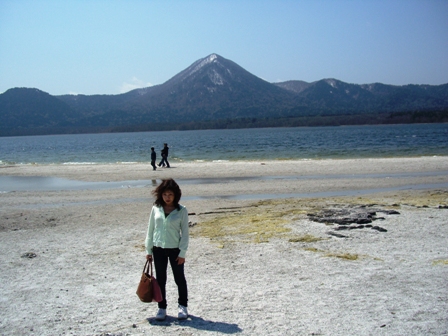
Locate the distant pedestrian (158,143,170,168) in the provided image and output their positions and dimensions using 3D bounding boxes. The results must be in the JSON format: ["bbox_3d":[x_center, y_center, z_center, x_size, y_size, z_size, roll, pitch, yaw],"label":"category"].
[{"bbox_3d":[-4.219,-0.860,34.875,0.800,1.740,0.500,-2,4,0],"label":"distant pedestrian"}]

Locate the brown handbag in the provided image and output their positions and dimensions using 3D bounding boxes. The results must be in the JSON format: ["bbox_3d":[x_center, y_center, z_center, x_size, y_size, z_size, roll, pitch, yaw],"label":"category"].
[{"bbox_3d":[-0.853,1.293,5.629,0.170,0.440,0.360,-4,5,-30],"label":"brown handbag"}]

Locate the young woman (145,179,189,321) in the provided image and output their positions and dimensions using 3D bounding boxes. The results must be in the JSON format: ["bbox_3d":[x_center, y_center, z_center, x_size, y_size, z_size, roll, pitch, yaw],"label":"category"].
[{"bbox_3d":[-0.644,0.933,5.609,0.500,1.600,0.360,-1,4,5],"label":"young woman"}]

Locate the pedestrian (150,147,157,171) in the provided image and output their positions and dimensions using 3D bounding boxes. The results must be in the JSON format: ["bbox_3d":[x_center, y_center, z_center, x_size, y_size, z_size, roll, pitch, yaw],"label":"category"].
[{"bbox_3d":[-4.769,-0.602,33.366,0.420,1.550,0.450,-1,4,3],"label":"pedestrian"}]

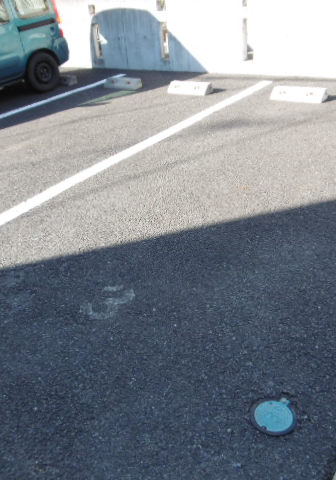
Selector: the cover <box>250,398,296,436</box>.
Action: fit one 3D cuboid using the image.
[{"bbox_3d":[0.367,0.616,1.545,0.155,0.020,0.160,-5,31,3],"label":"cover"}]

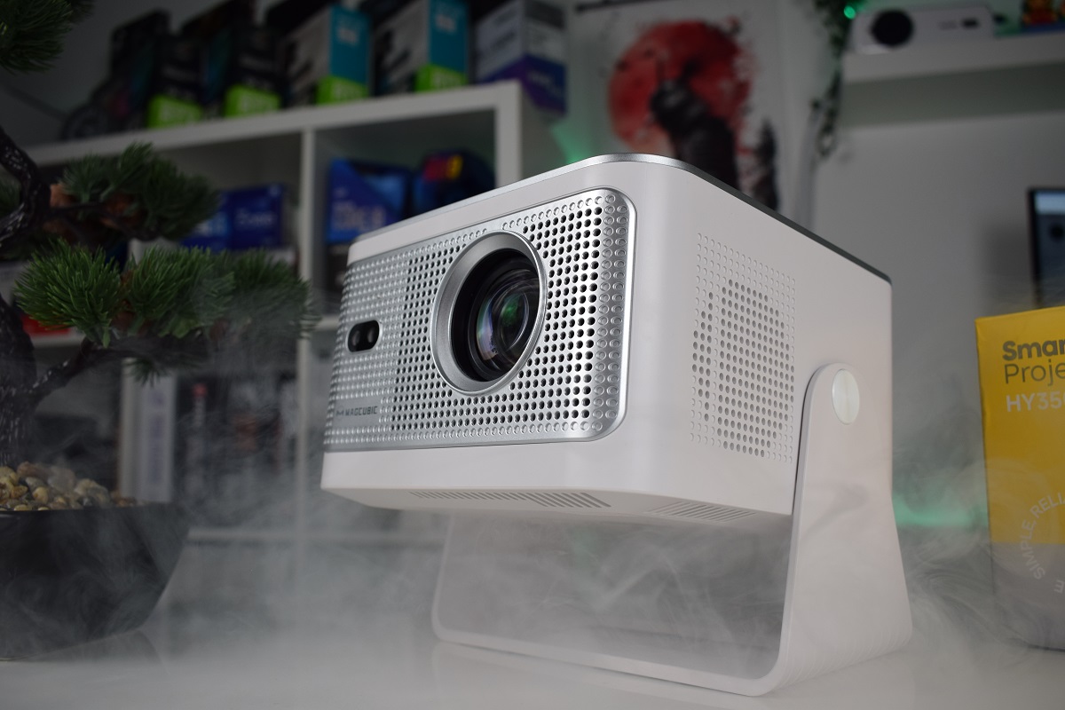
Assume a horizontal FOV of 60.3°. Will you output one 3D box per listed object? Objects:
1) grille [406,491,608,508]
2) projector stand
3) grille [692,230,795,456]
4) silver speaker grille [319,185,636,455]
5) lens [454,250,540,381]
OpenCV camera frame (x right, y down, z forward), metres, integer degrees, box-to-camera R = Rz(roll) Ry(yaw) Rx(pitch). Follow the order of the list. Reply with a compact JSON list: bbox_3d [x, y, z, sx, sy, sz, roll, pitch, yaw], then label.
[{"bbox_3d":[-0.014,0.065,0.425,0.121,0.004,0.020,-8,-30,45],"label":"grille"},{"bbox_3d":[0.071,0.095,0.552,0.141,0.156,0.255,7,-11,-44],"label":"projector stand"},{"bbox_3d":[0.098,-0.001,0.422,0.083,0.093,0.005,16,-17,-42],"label":"grille"},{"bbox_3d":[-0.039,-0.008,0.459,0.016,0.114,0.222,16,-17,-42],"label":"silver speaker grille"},{"bbox_3d":[-0.007,-0.016,0.443,0.035,0.063,0.063,16,-17,-42],"label":"lens"}]

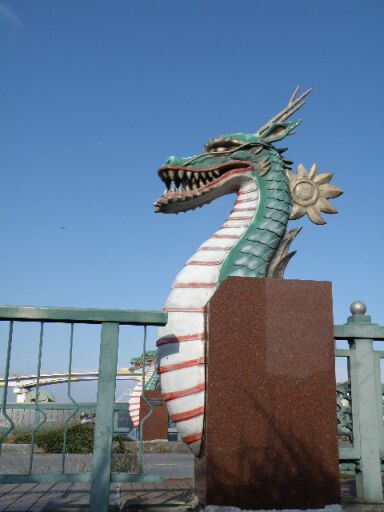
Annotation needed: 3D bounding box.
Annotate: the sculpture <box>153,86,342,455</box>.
[{"bbox_3d":[0.354,-0.008,3.488,1.179,2.309,0.410,3,-15,-6],"label":"sculpture"}]

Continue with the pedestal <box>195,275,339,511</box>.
[{"bbox_3d":[0.399,0.758,3.294,0.690,1.170,0.504,3,-15,-6],"label":"pedestal"}]

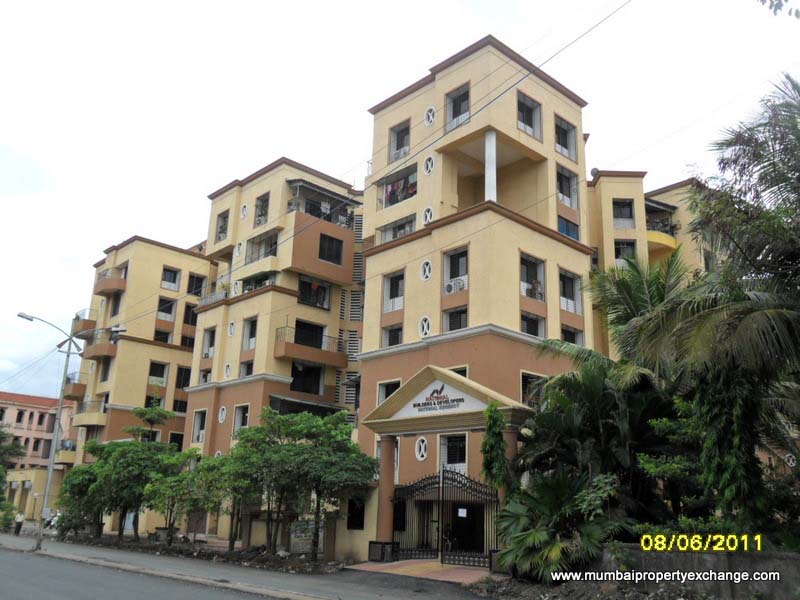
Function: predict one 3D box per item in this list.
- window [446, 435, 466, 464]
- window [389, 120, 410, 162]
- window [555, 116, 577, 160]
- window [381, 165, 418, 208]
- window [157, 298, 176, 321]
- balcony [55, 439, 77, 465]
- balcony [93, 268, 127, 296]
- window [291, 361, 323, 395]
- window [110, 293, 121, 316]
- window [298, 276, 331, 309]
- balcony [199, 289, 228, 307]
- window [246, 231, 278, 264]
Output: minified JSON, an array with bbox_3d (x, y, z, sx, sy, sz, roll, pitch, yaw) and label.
[{"bbox_3d":[2.519,6.582,32.440,0.250,1.260,1.334,16,-22,-40],"label":"window"},{"bbox_3d":[0.104,-8.574,40.341,0.350,2.115,1.700,16,-22,-40],"label":"window"},{"bbox_3d":[9.149,-8.916,41.244,1.950,2.300,0.300,18,-24,-40],"label":"window"},{"bbox_3d":[-0.059,-6.198,40.958,0.300,1.800,3.000,17,-22,-40],"label":"window"},{"bbox_3d":[-21.164,0.892,67.079,1.650,2.000,0.300,18,-24,-40],"label":"window"},{"bbox_3d":[-29.427,13.383,64.713,1.200,2.100,2.500,18,-24,-40],"label":"balcony"},{"bbox_3d":[-26.178,-1.458,66.656,1.600,2.000,4.200,17,-23,-40],"label":"balcony"},{"bbox_3d":[-6.223,5.255,49.315,2.490,1.950,0.300,17,-22,-40],"label":"window"},{"bbox_3d":[-25.463,0.444,66.748,0.300,1.950,1.600,17,-22,-40],"label":"window"},{"bbox_3d":[-5.789,-0.373,50.684,2.750,1.900,0.600,17,-22,-40],"label":"window"},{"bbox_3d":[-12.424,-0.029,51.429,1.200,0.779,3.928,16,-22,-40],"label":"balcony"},{"bbox_3d":[-9.393,-3.508,50.653,0.350,1.850,3.750,17,-22,-40],"label":"window"}]

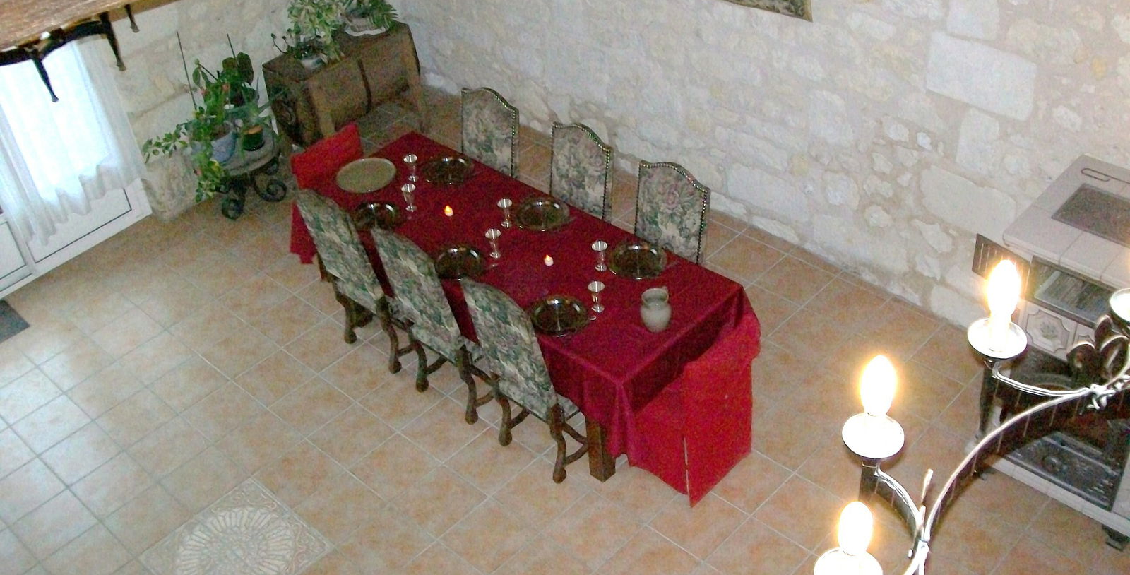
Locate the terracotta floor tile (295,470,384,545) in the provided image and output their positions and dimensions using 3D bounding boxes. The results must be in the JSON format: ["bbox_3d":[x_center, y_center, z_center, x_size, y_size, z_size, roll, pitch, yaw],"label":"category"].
[{"bbox_3d":[-1.052,1.033,5.523,0.325,0.010,0.325,28,49,35],"label":"terracotta floor tile"}]

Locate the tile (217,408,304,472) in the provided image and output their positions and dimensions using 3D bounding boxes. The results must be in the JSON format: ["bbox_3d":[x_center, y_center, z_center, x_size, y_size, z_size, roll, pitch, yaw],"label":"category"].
[{"bbox_3d":[-1.534,0.776,5.906,0.325,0.010,0.325,28,49,35],"label":"tile"}]

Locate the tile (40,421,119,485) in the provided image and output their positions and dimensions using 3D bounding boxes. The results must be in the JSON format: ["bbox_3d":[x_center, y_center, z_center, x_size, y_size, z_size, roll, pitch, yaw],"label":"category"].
[{"bbox_3d":[-2.441,0.838,5.934,0.330,0.010,0.330,28,49,35],"label":"tile"}]

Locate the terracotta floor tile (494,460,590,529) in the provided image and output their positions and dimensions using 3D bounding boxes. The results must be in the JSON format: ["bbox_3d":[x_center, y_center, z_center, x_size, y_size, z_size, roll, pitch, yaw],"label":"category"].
[{"bbox_3d":[-0.116,0.971,5.529,0.332,0.012,0.332,28,49,35],"label":"terracotta floor tile"}]

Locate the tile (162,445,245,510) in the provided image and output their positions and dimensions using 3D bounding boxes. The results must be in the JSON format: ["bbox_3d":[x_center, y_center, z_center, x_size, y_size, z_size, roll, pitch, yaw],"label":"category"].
[{"bbox_3d":[-1.772,0.948,5.791,0.321,0.010,0.321,28,49,34],"label":"tile"}]

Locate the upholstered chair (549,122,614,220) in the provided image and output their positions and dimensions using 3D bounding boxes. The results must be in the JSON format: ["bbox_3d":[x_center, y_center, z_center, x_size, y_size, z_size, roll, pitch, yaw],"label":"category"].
[{"bbox_3d":[-0.067,-0.258,6.115,0.460,1.120,0.560,28,49,35],"label":"upholstered chair"}]

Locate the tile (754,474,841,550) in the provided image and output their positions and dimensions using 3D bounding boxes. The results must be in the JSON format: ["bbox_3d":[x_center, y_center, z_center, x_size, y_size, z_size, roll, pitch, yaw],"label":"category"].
[{"bbox_3d":[1.065,1.011,5.275,0.330,0.010,0.330,28,49,35],"label":"tile"}]

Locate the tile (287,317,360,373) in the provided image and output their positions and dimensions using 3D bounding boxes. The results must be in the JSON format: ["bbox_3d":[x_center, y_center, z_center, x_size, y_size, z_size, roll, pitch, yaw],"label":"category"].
[{"bbox_3d":[-1.327,0.322,6.460,0.325,0.010,0.325,28,49,35],"label":"tile"}]

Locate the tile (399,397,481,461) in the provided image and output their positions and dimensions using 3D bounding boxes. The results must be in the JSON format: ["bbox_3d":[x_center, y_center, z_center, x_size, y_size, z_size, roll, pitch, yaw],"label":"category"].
[{"bbox_3d":[-0.601,0.709,5.885,0.325,0.010,0.325,28,49,35],"label":"tile"}]

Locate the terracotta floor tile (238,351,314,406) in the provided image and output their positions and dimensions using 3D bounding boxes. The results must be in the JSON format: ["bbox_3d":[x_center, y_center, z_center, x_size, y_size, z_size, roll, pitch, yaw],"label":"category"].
[{"bbox_3d":[-1.551,0.486,6.279,0.325,0.010,0.325,28,49,35],"label":"terracotta floor tile"}]

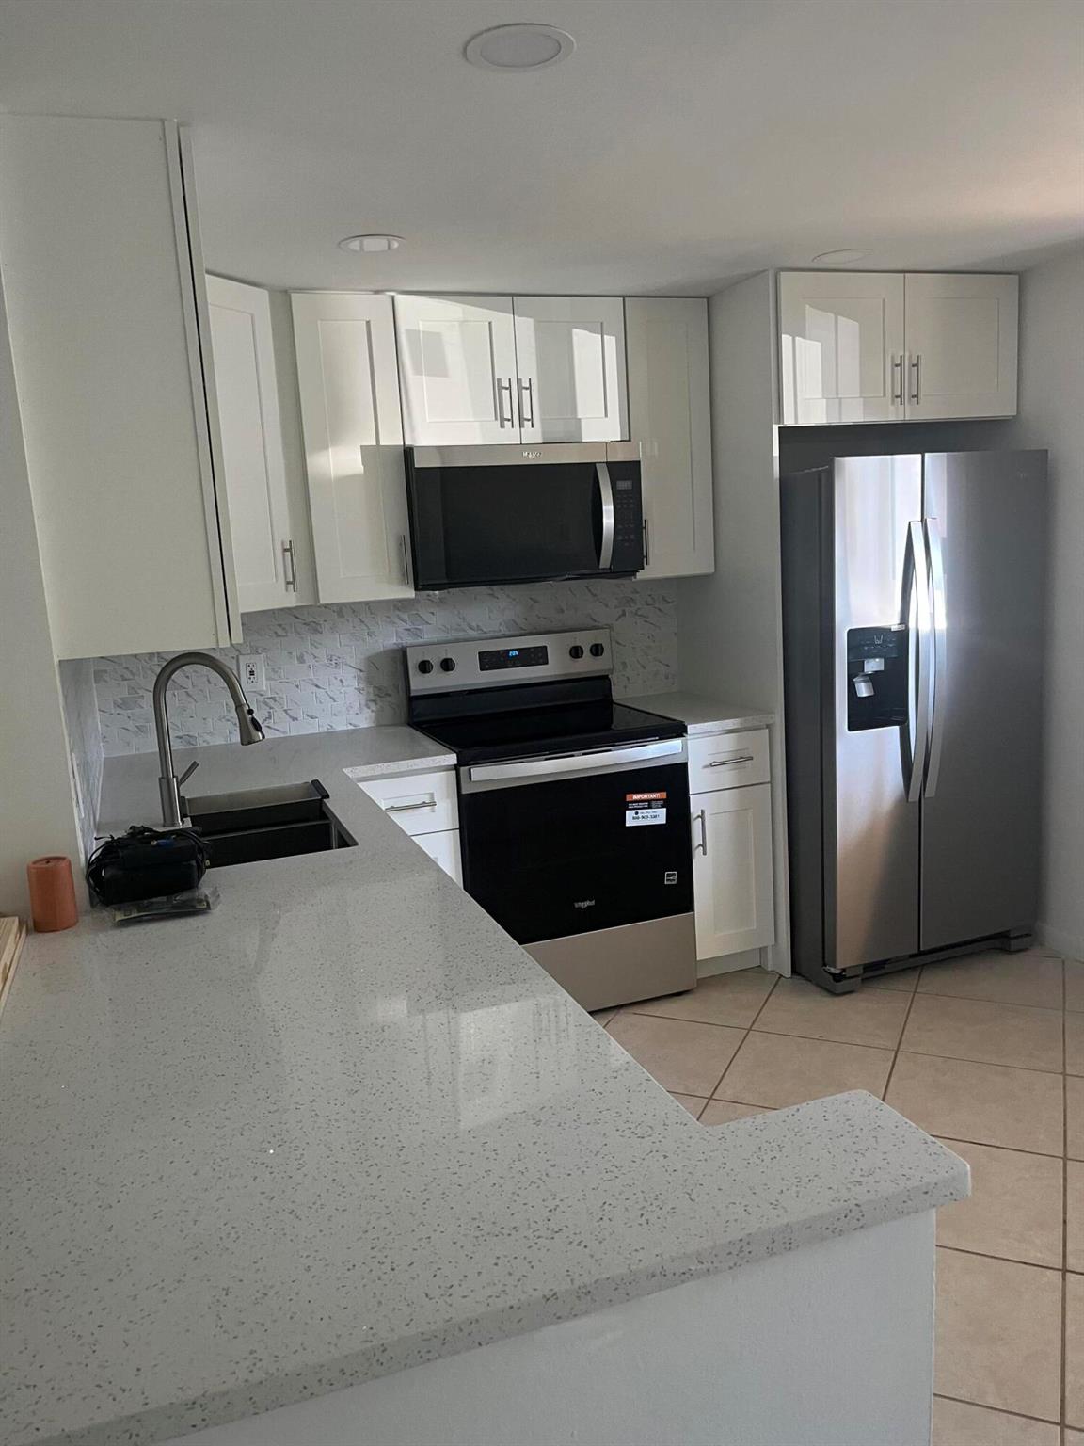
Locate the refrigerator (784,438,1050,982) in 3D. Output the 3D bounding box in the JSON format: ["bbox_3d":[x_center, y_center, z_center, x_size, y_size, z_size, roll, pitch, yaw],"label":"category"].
[{"bbox_3d":[1.175,-0.050,3.866,0.830,1.707,0.845,-7,11,-19],"label":"refrigerator"}]

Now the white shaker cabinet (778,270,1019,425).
[{"bbox_3d":[1.046,-1.227,3.703,0.894,0.444,0.615,-7,11,-19],"label":"white shaker cabinet"}]

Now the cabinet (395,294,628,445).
[{"bbox_3d":[-0.131,-1.140,3.596,0.763,0.448,0.330,-7,11,-19],"label":"cabinet"}]

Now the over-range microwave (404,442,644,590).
[{"bbox_3d":[-0.091,-0.695,3.629,0.757,0.428,0.410,-7,10,-19],"label":"over-range microwave"}]

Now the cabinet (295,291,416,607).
[{"bbox_3d":[-0.622,-0.854,3.469,0.305,0.910,0.325,-7,11,-19],"label":"cabinet"}]

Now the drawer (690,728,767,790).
[{"bbox_3d":[0.532,0.086,3.807,0.295,0.185,0.560,-7,11,-19],"label":"drawer"}]

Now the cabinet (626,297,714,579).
[{"bbox_3d":[0.383,-0.970,3.800,0.308,0.910,0.330,-7,10,-19],"label":"cabinet"}]

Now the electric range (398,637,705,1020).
[{"bbox_3d":[0.023,0.320,3.663,0.758,1.174,0.700,-7,11,-19],"label":"electric range"}]

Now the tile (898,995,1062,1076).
[{"bbox_3d":[1.313,0.917,3.225,0.423,0.010,0.423,1,10,26],"label":"tile"}]

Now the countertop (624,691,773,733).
[{"bbox_3d":[0.501,-0.039,3.796,0.315,0.034,0.668,-7,10,-19],"label":"countertop"}]

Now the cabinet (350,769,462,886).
[{"bbox_3d":[-0.474,0.499,3.549,0.294,0.798,0.615,-7,11,-19],"label":"cabinet"}]

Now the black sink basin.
[{"bbox_3d":[-0.681,0.364,2.636,0.380,0.230,0.720,-7,11,-19],"label":"black sink basin"}]

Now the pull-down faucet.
[{"bbox_3d":[-0.772,0.029,2.534,0.242,0.397,0.085,-7,10,-19],"label":"pull-down faucet"}]

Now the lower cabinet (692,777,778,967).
[{"bbox_3d":[0.542,0.454,3.906,0.295,0.570,0.610,-7,11,-19],"label":"lower cabinet"}]

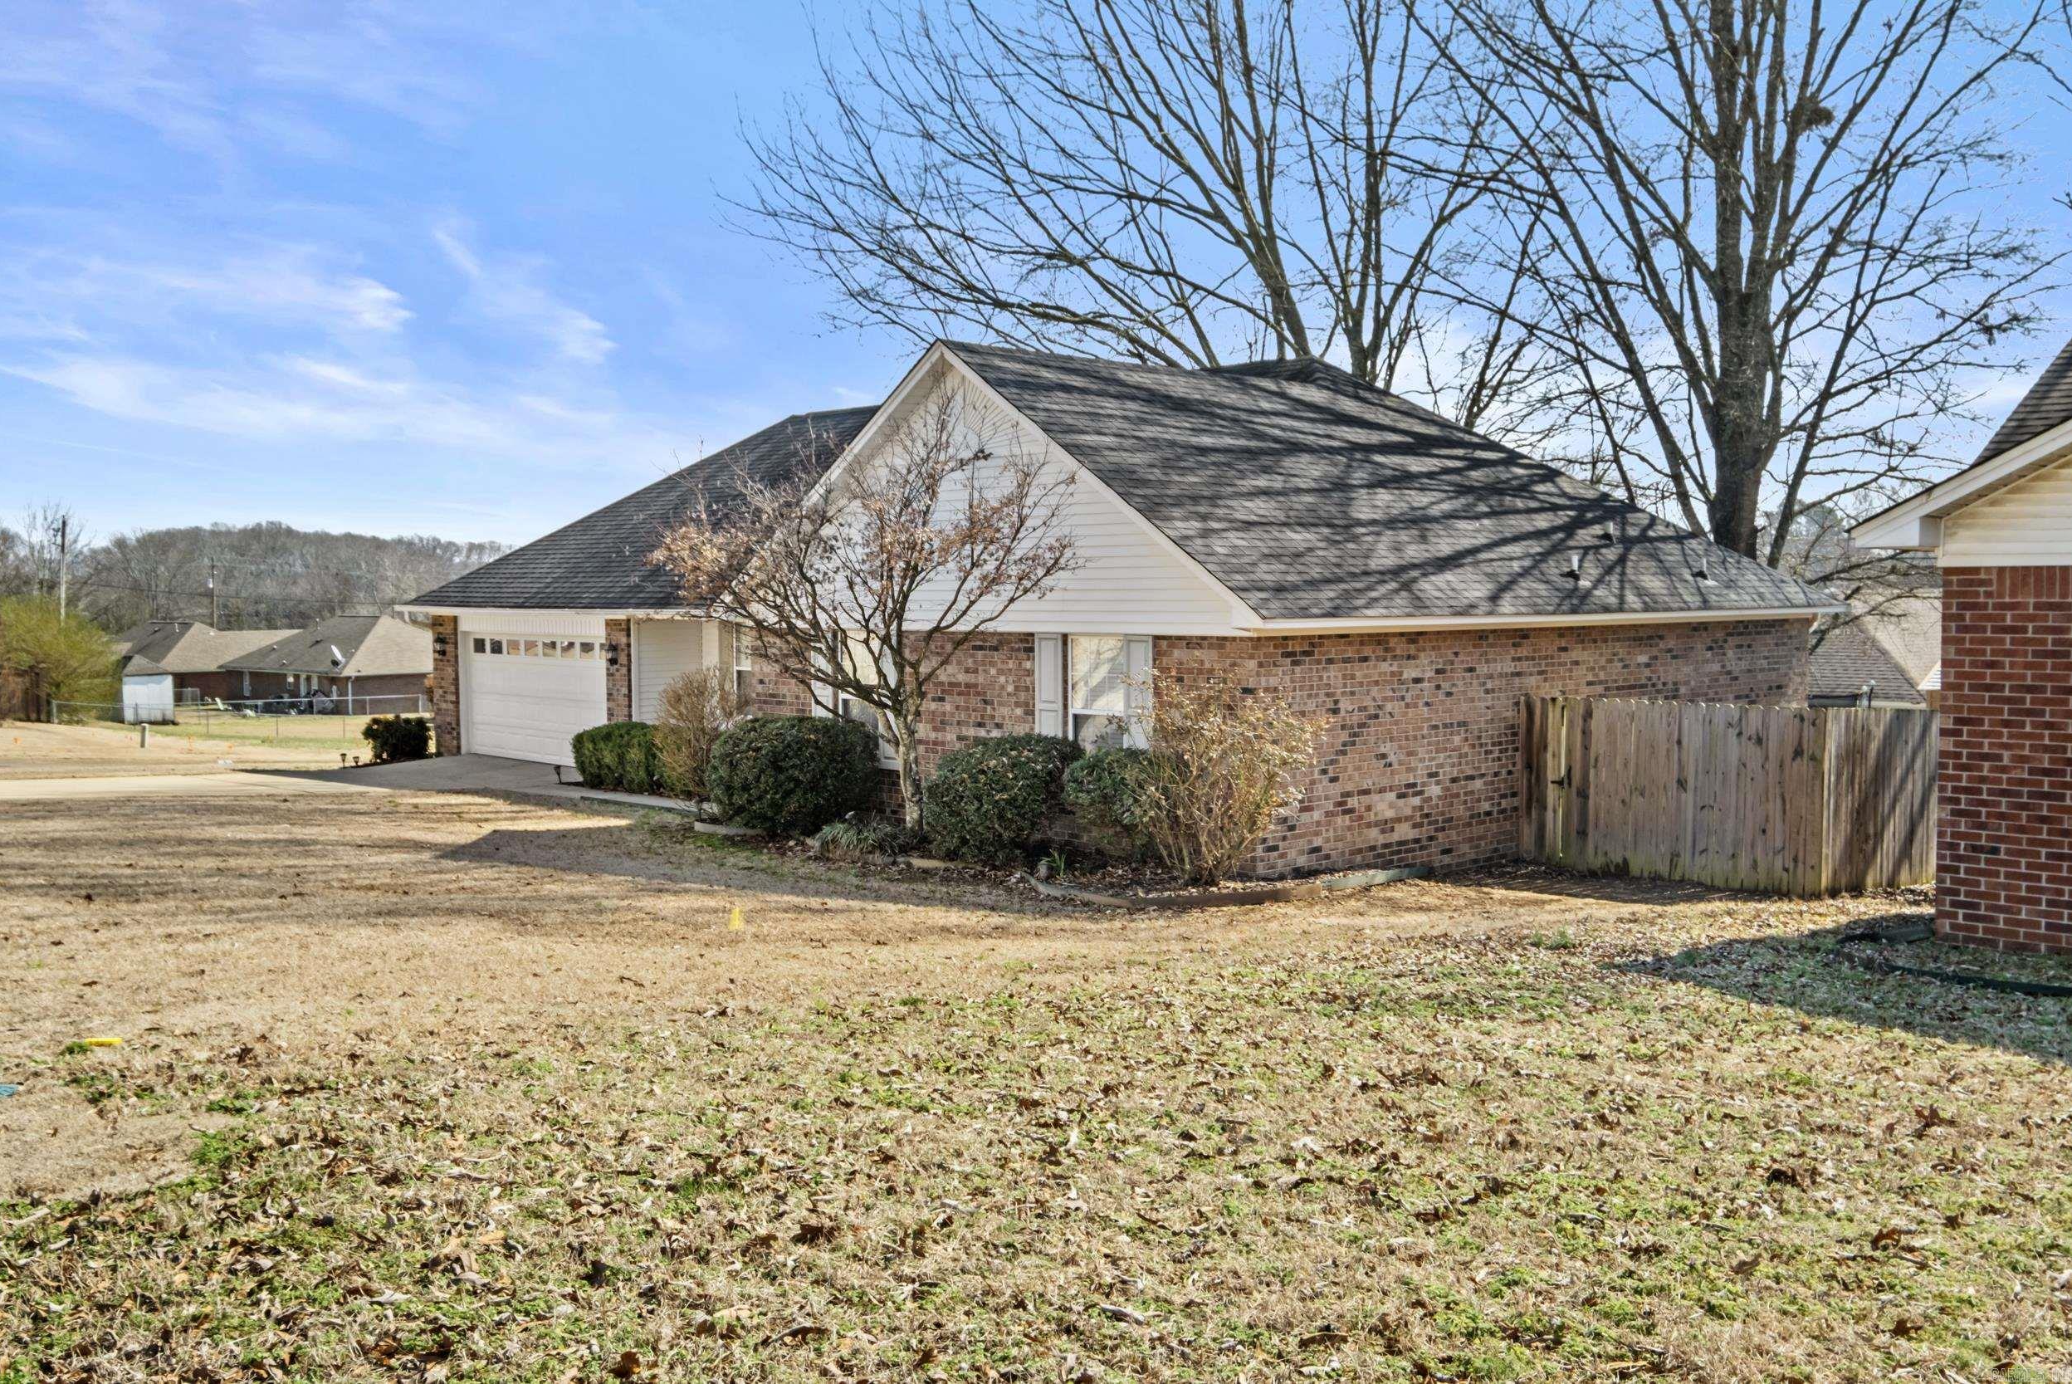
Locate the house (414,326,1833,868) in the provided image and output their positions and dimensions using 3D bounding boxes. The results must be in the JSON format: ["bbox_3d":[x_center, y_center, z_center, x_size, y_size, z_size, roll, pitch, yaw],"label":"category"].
[{"bbox_3d":[-0.002,-1.752,26.671,12.025,5.963,19.529,-3,5,-42],"label":"house"}]

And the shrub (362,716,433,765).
[{"bbox_3d":[-10.800,0.788,29.200,0.950,0.760,1.000,-3,5,-42],"label":"shrub"}]

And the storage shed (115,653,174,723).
[{"bbox_3d":[-41.103,-0.090,80.000,2.250,3.050,2.350,-3,5,-43],"label":"storage shed"}]

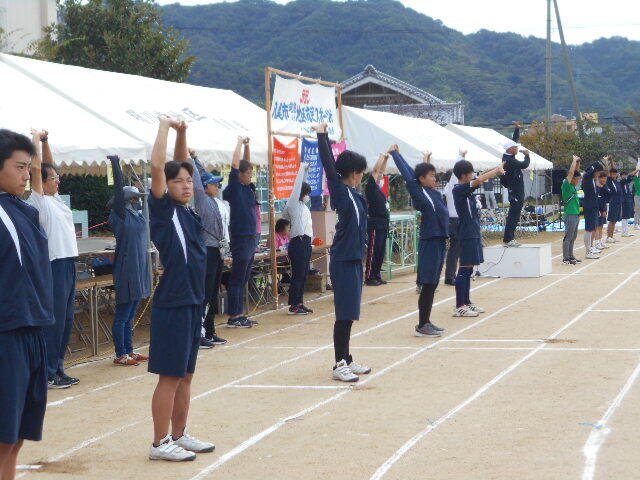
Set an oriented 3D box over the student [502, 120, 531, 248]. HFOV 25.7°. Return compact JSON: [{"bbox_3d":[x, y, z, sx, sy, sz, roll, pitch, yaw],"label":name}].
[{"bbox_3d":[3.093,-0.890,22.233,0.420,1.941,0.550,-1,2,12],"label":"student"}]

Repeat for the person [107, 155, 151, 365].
[{"bbox_3d":[-1.632,0.159,11.978,0.370,1.778,0.460,-1,2,12],"label":"person"}]

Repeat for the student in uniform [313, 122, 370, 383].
[{"bbox_3d":[0.161,0.080,10.550,0.410,1.928,0.480,-1,2,12],"label":"student in uniform"}]

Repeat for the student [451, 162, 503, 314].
[{"bbox_3d":[1.738,-0.037,15.411,0.530,1.714,0.460,-1,2,12],"label":"student"}]

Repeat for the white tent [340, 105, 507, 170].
[{"bbox_3d":[1.528,-1.272,29.333,3.550,2.800,6.900,1,3,18],"label":"white tent"}]

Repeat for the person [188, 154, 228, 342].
[{"bbox_3d":[-1.077,0.068,13.700,0.430,1.921,0.460,0,3,18],"label":"person"}]

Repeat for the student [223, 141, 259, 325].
[{"bbox_3d":[-0.848,-0.095,14.982,0.350,2.020,0.480,-1,2,12],"label":"student"}]

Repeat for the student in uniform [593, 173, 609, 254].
[{"bbox_3d":[5.849,-0.605,29.300,0.360,1.606,0.450,0,3,25],"label":"student in uniform"}]

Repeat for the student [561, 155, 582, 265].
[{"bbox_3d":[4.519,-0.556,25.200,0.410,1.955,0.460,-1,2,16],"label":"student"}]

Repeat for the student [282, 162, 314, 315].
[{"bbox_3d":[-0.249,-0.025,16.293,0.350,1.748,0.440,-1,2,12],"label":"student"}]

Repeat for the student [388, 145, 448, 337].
[{"bbox_3d":[0.995,-0.015,14.050,0.500,1.880,0.470,0,3,18],"label":"student"}]

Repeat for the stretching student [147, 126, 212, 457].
[{"bbox_3d":[-0.793,0.264,8.050,0.350,1.942,0.450,0,3,20],"label":"stretching student"}]

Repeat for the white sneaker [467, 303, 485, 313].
[{"bbox_3d":[1.734,0.748,15.885,0.275,0.115,0.100,-1,2,12],"label":"white sneaker"}]

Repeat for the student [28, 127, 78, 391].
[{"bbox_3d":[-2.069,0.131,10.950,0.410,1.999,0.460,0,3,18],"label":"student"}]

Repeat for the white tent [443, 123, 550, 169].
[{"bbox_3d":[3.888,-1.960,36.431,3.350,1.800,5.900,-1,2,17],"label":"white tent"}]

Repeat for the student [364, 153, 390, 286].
[{"bbox_3d":[0.848,-0.320,20.900,0.410,1.963,0.460,-1,2,14],"label":"student"}]

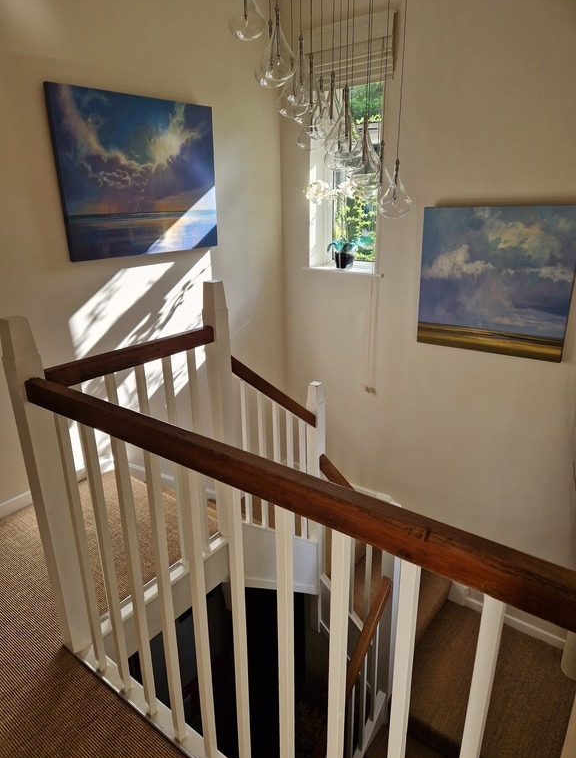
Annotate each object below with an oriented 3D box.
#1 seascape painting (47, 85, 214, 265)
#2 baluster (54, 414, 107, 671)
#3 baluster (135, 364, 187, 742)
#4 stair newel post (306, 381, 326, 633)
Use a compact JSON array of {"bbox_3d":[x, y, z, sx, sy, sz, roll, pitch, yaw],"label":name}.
[{"bbox_3d":[-0.702,-0.997,2.542,0.040,0.720,0.924,13,24,35],"label":"seascape painting"},{"bbox_3d":[-0.566,0.479,1.405,0.025,0.846,0.025,13,24,35],"label":"baluster"},{"bbox_3d":[-0.290,0.523,1.200,0.025,0.891,0.025,13,24,35],"label":"baluster"},{"bbox_3d":[0.148,0.753,2.786,0.066,1.548,0.067,13,24,35],"label":"stair newel post"}]

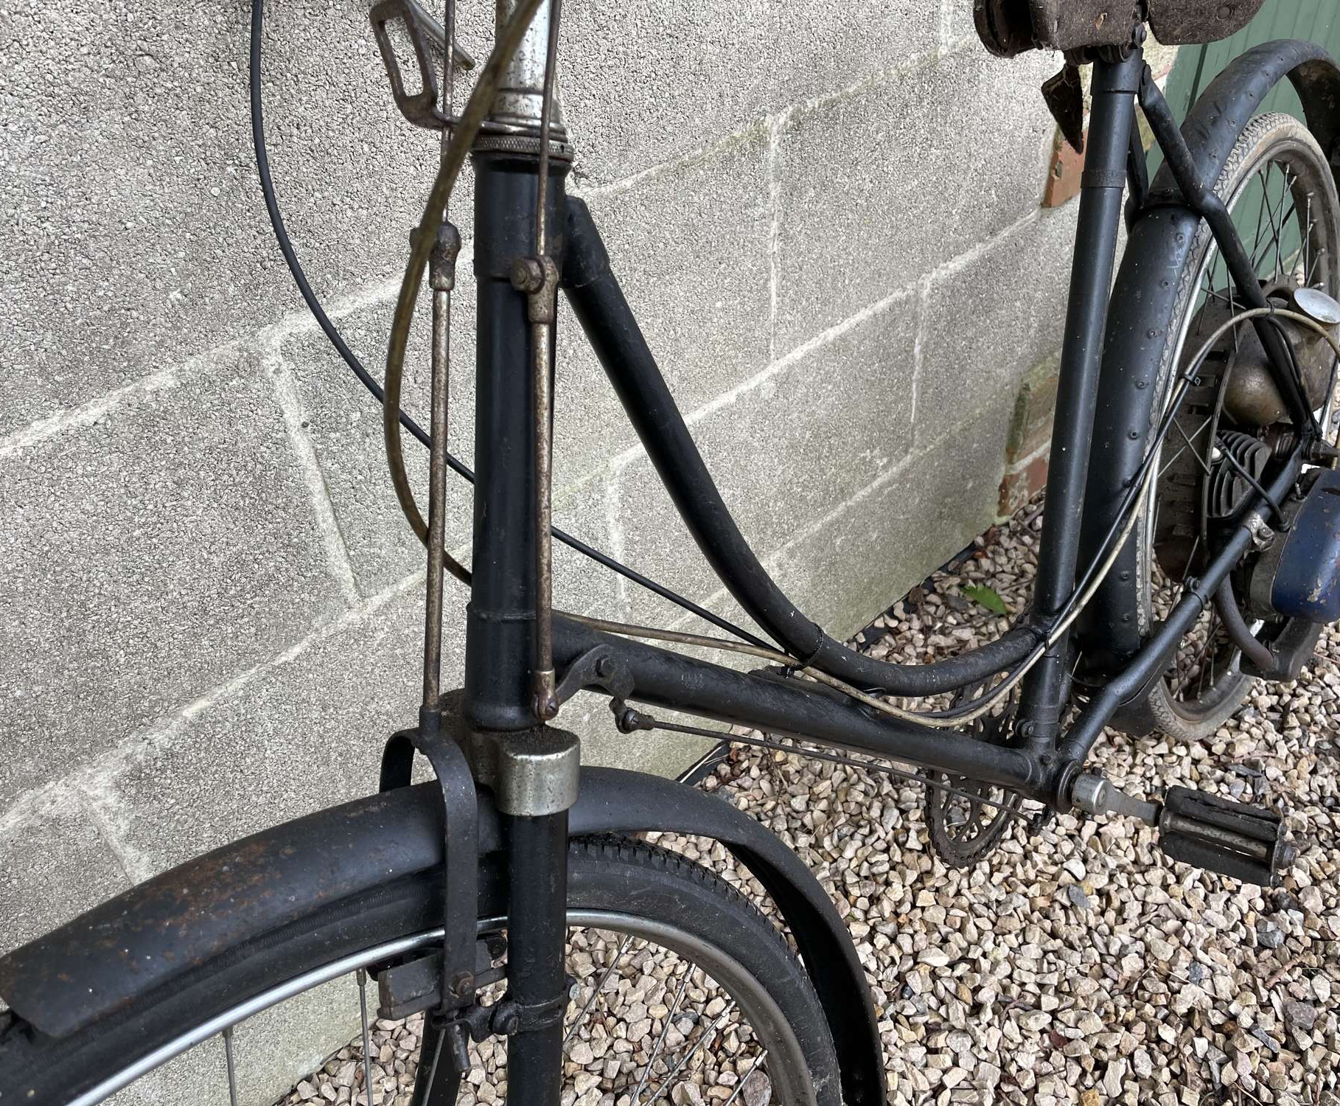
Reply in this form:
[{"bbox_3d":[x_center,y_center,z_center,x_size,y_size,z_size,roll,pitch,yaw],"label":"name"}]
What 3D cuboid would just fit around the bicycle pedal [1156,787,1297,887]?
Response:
[{"bbox_3d":[0.482,0.246,0.962,0.103,0.062,0.029,13,12,40],"label":"bicycle pedal"}]

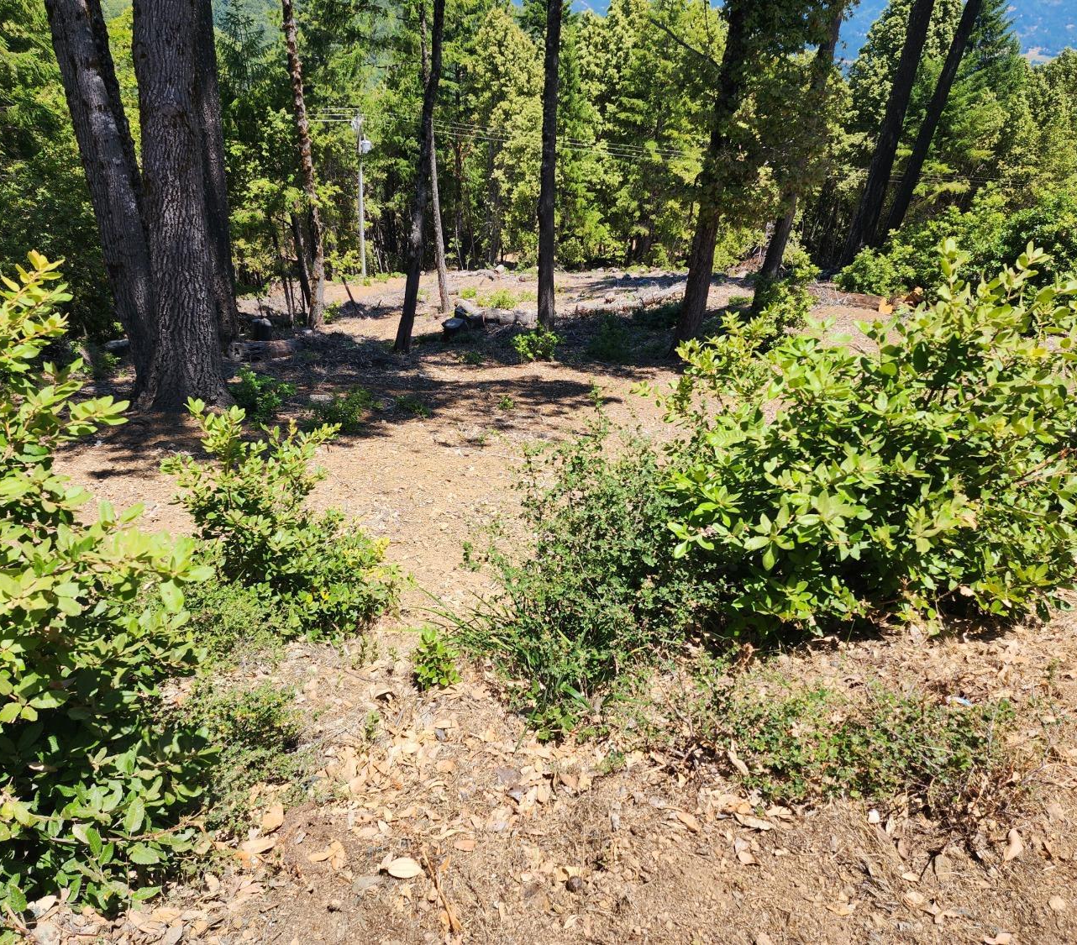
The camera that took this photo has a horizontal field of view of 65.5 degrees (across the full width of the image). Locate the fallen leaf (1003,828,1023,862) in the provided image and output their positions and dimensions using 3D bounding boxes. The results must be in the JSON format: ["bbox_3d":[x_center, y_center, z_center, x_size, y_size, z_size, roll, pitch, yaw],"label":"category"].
[{"bbox_3d":[1.179,0.926,2.080,0.045,0.022,0.085,16,26,34],"label":"fallen leaf"}]

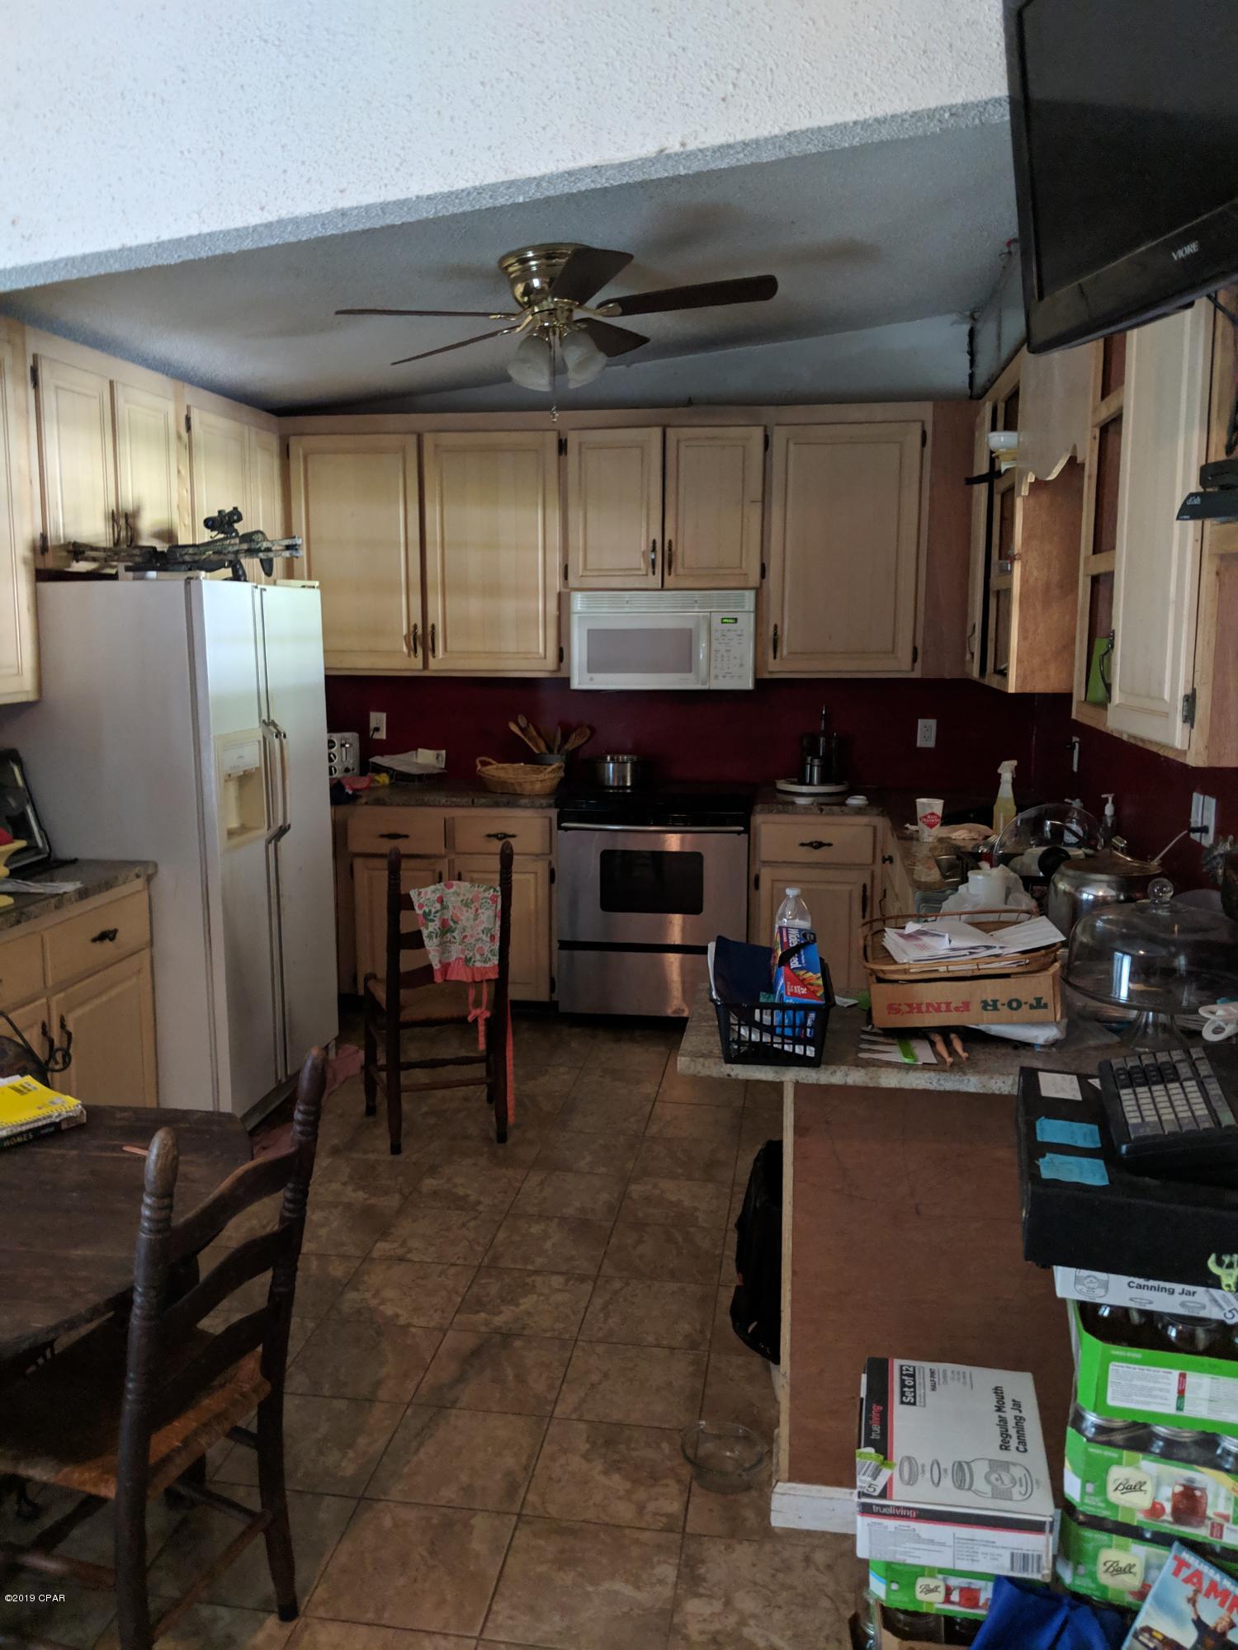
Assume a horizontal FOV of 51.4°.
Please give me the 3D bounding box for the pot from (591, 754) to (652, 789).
[{"bbox_3d":[0.014,-0.226,5.428,0.250,0.120,0.220,1,10,9],"label":"pot"}]

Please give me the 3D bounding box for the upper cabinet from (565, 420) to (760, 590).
[{"bbox_3d":[0.210,-1.309,5.389,0.790,0.640,0.335,1,9,8],"label":"upper cabinet"}]

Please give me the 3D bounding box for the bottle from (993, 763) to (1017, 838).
[{"bbox_3d":[1.254,-0.078,4.196,0.088,0.262,0.068,2,9,14],"label":"bottle"}]

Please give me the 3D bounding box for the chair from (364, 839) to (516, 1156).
[{"bbox_3d":[-0.572,0.505,4.083,0.450,0.965,0.430,-3,9,-17],"label":"chair"}]

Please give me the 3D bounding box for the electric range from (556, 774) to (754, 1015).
[{"bbox_3d":[0.178,0.326,5.443,0.757,0.918,0.710,1,9,8],"label":"electric range"}]

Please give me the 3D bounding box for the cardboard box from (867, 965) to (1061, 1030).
[{"bbox_3d":[0.631,0.271,2.390,0.315,0.092,0.360,-3,9,9],"label":"cardboard box"}]

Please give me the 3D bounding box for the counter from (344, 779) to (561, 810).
[{"bbox_3d":[-0.631,-0.139,5.428,0.890,0.040,0.645,1,10,9],"label":"counter"}]

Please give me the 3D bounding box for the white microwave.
[{"bbox_3d":[0.204,-0.782,5.443,0.757,0.400,0.400,1,9,8],"label":"white microwave"}]

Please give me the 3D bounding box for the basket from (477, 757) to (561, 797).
[{"bbox_3d":[-0.409,-0.208,5.312,0.375,0.135,0.280,1,10,9],"label":"basket"}]

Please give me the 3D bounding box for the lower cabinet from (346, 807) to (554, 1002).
[{"bbox_3d":[-0.639,0.273,5.506,0.890,0.800,0.630,1,10,9],"label":"lower cabinet"}]

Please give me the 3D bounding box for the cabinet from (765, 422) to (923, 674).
[{"bbox_3d":[0.905,-1.098,5.191,0.590,0.975,0.325,1,10,9],"label":"cabinet"}]

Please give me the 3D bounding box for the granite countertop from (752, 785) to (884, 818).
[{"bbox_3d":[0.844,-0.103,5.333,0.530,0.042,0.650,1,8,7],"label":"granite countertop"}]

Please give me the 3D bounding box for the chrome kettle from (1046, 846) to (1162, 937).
[{"bbox_3d":[1.021,0.175,2.715,0.245,0.198,0.245,1,9,8],"label":"chrome kettle"}]

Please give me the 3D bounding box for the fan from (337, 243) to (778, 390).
[{"bbox_3d":[-0.178,-1.458,3.751,1.280,0.390,1.280,1,10,9],"label":"fan"}]

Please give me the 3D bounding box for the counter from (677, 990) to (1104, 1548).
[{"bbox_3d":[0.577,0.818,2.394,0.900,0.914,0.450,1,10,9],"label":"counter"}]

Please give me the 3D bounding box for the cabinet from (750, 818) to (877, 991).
[{"bbox_3d":[0.809,0.354,5.395,0.495,0.880,0.610,1,9,8],"label":"cabinet"}]

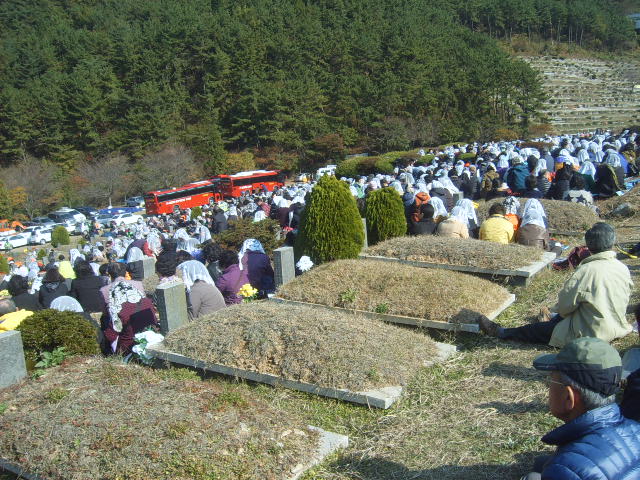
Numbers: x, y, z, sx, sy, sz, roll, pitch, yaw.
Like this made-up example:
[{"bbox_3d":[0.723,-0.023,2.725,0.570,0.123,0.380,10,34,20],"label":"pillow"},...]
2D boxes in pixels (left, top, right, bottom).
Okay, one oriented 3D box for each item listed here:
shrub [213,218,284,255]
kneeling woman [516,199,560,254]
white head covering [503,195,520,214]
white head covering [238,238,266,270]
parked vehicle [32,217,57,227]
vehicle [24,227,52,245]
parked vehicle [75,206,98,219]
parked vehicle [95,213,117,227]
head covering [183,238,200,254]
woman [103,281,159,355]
[{"bbox_3d":[-0.994,0.028,9.000,0.960,0.620,0.900,-2,12,0],"label":"shrub"},{"bbox_3d":[2.631,-0.165,7.900,0.460,0.700,0.650,0,12,8],"label":"kneeling woman"},{"bbox_3d":[2.427,-0.437,8.200,0.200,0.230,0.220,-7,10,-15],"label":"white head covering"},{"bbox_3d":[-0.730,0.157,7.000,0.230,0.310,0.280,-12,13,-39],"label":"white head covering"},{"bbox_3d":[-37.900,-2.295,90.000,4.500,1.470,1.800,-14,19,-41],"label":"parked vehicle"},{"bbox_3d":[-32.838,-0.715,78.148,1.800,1.650,4.400,3,12,33],"label":"vehicle"},{"bbox_3d":[-36.316,-4.172,100.000,4.500,1.600,1.850,1,12,15],"label":"parked vehicle"},{"bbox_3d":[-29.138,-2.804,90.000,1.800,1.470,4.500,3,12,33],"label":"parked vehicle"},{"bbox_3d":[-1.541,0.077,7.700,0.250,0.260,0.250,-7,15,-19],"label":"head covering"},{"bbox_3d":[-1.581,0.638,5.400,0.440,0.600,0.580,-5,12,-14],"label":"woman"}]

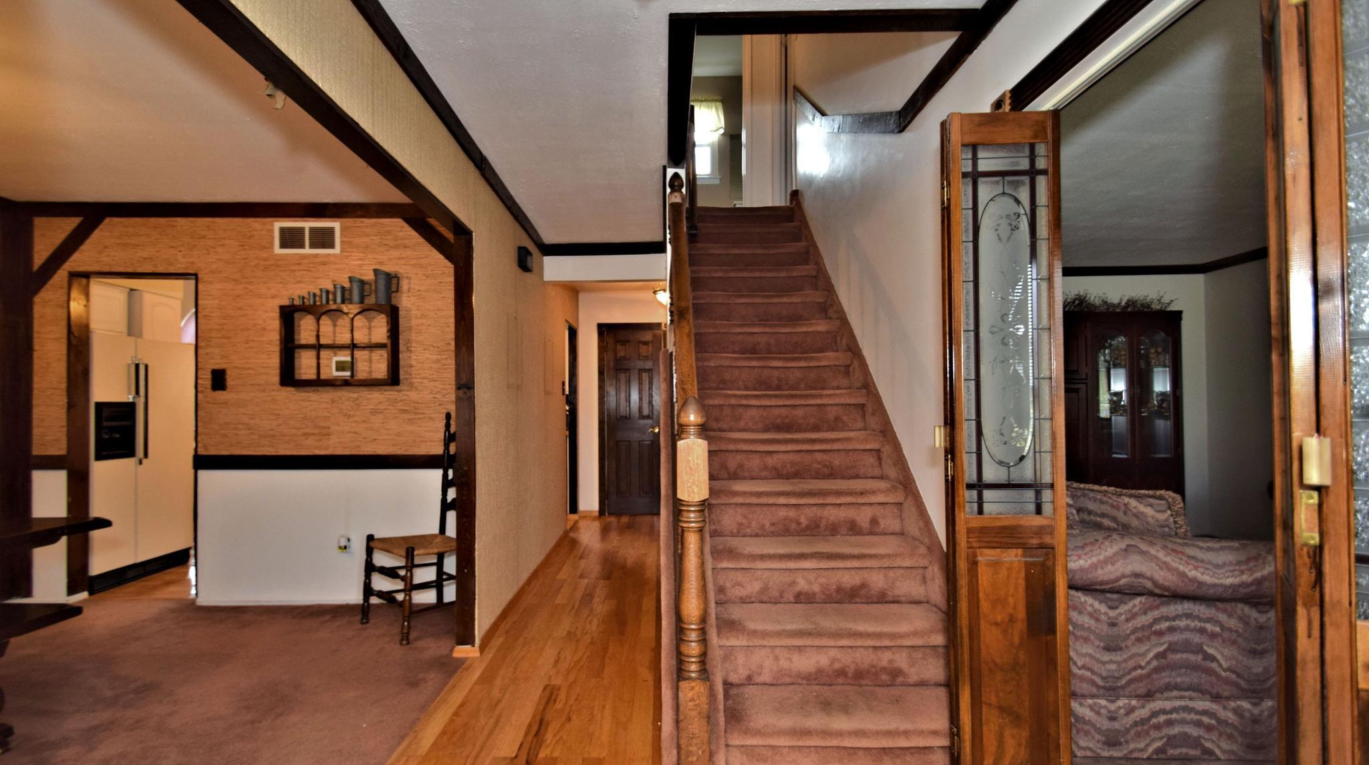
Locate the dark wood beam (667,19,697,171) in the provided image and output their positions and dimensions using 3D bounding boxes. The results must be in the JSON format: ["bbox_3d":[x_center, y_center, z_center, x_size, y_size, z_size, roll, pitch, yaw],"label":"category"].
[{"bbox_3d":[-0.026,-1.139,2.390,0.092,0.040,1.120,0,-2,-2],"label":"dark wood beam"}]

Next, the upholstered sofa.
[{"bbox_3d":[1.580,0.860,2.900,0.930,0.870,1.950,0,-2,1],"label":"upholstered sofa"}]

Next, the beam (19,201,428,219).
[{"bbox_3d":[-2.680,-1.045,3.450,2.650,0.105,0.060,0,-2,-2],"label":"beam"}]

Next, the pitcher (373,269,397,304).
[{"bbox_3d":[-1.795,-0.567,3.420,0.135,0.215,0.100,0,-2,0],"label":"pitcher"}]

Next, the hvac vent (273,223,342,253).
[{"bbox_3d":[-2.297,-0.881,3.465,0.400,0.192,0.025,0,-2,-2],"label":"hvac vent"}]

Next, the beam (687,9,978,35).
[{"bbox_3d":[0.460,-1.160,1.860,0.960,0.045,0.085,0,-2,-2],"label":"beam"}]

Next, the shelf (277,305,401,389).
[{"bbox_3d":[-2.068,-0.215,3.420,0.650,0.477,0.115,0,-2,-2],"label":"shelf"}]

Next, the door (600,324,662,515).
[{"bbox_3d":[-0.560,0.411,6.180,0.670,2.050,0.060,0,-2,-2],"label":"door"}]

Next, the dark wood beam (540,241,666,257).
[{"bbox_3d":[-0.624,-1.027,4.380,0.960,0.110,0.035,0,-2,-2],"label":"dark wood beam"}]

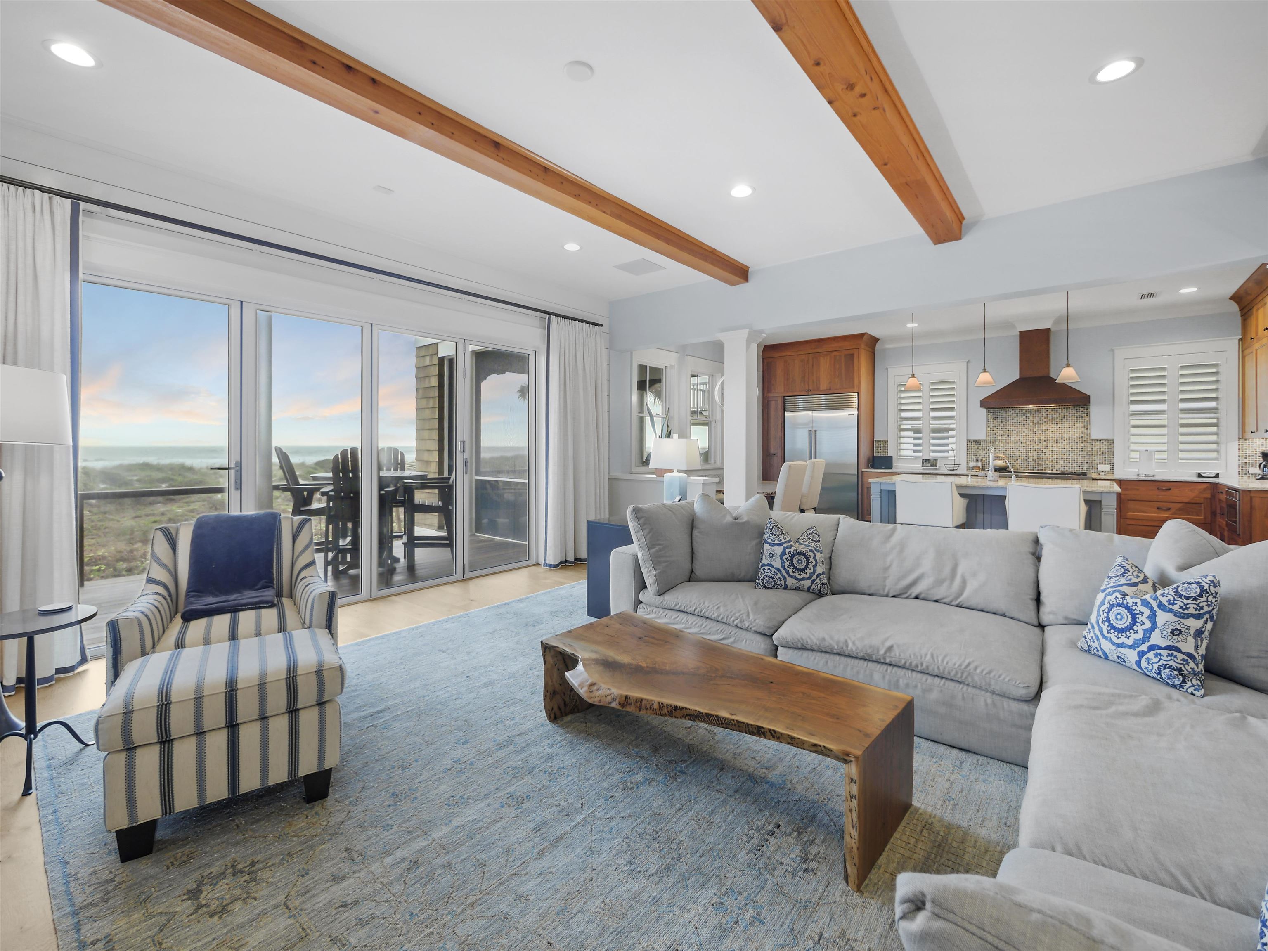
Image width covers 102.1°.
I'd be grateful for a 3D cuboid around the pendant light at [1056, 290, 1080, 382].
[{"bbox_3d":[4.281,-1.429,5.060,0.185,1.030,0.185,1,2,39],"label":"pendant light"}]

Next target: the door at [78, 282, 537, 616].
[{"bbox_3d":[-2.240,-0.115,4.346,0.120,2.310,3.483,1,2,41],"label":"door"}]

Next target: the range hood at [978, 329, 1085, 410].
[{"bbox_3d":[5.652,-1.511,7.247,1.215,1.082,0.606,1,2,38],"label":"range hood"}]

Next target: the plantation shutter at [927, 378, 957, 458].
[{"bbox_3d":[4.878,-0.906,8.107,0.432,1.257,0.060,1,2,38],"label":"plantation shutter"}]

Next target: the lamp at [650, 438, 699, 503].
[{"bbox_3d":[0.343,0.006,4.316,0.387,0.690,0.209,1,2,39],"label":"lamp"}]

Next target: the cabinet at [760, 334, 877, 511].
[{"bbox_3d":[3.181,-0.726,8.897,1.757,3.131,0.875,1,2,38],"label":"cabinet"}]

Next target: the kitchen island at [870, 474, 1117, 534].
[{"bbox_3d":[4.178,0.536,6.024,2.209,0.941,1.491,1,2,38],"label":"kitchen island"}]

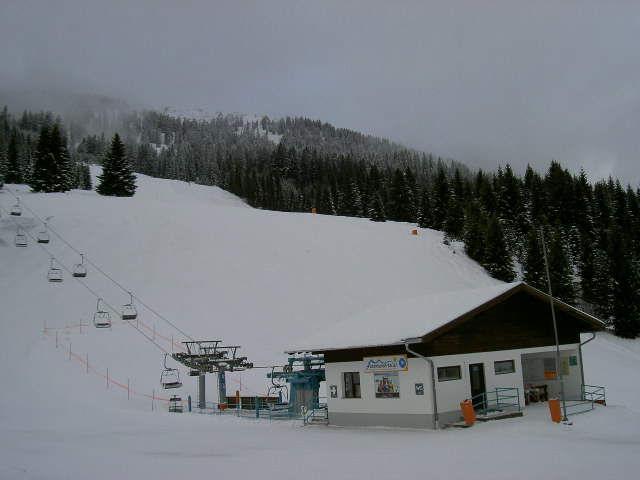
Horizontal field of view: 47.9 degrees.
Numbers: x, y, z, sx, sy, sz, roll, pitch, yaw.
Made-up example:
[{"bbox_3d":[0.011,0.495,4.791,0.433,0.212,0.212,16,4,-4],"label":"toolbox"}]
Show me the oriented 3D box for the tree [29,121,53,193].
[{"bbox_3d":[-80.044,-23.797,208.000,6.577,20.191,6.577,0,-9,-21],"label":"tree"}]

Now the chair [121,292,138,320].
[{"bbox_3d":[-18.454,6.455,70.000,1.400,2.650,0.850,3,-12,-38],"label":"chair"}]

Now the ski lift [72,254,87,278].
[{"bbox_3d":[-26.848,2.958,80.500,1.400,2.550,0.900,3,-11,-36],"label":"ski lift"}]

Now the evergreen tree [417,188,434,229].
[{"bbox_3d":[30.724,-9.173,210.000,4.980,11.649,4.980,-5,-9,8],"label":"evergreen tree"}]

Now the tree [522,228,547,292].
[{"bbox_3d":[44.024,4.310,148.000,4.680,13.341,4.680,-6,-9,16],"label":"tree"}]

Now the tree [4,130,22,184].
[{"bbox_3d":[-91.810,-25.311,216.000,5.122,16.175,5.122,0,-9,-23],"label":"tree"}]

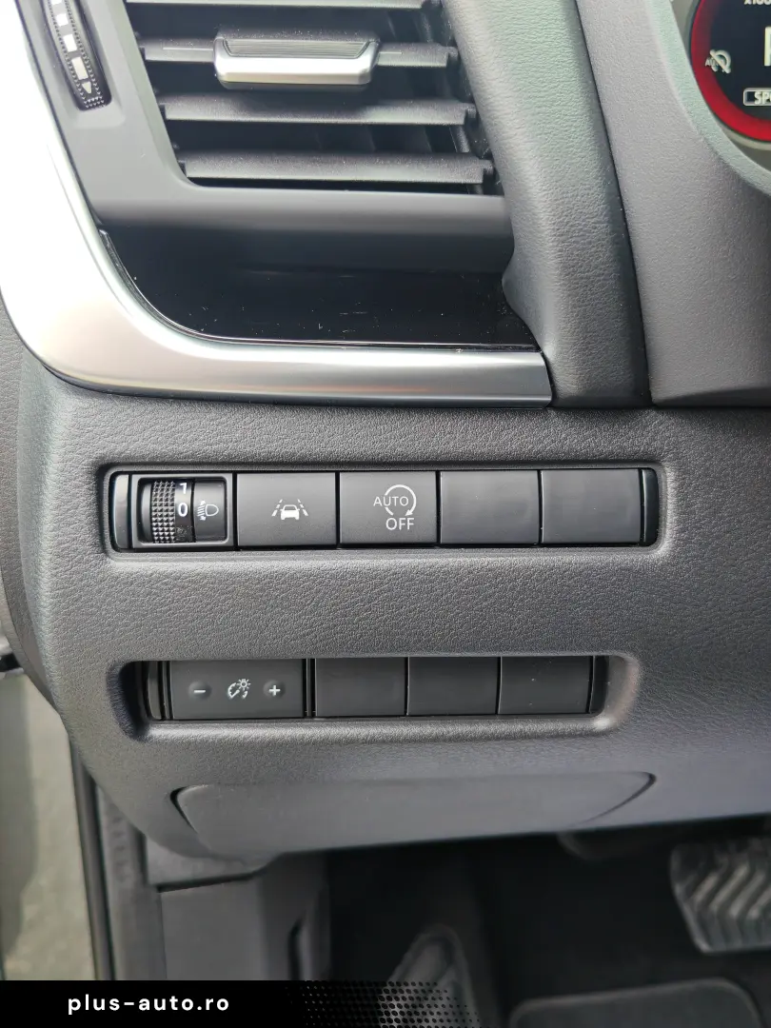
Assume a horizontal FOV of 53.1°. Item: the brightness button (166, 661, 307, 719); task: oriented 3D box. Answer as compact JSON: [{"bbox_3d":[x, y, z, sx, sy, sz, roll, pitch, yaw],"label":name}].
[{"bbox_3d":[-0.044,0.051,0.236,0.039,0.020,0.009,-1,13,0],"label":"brightness button"}]

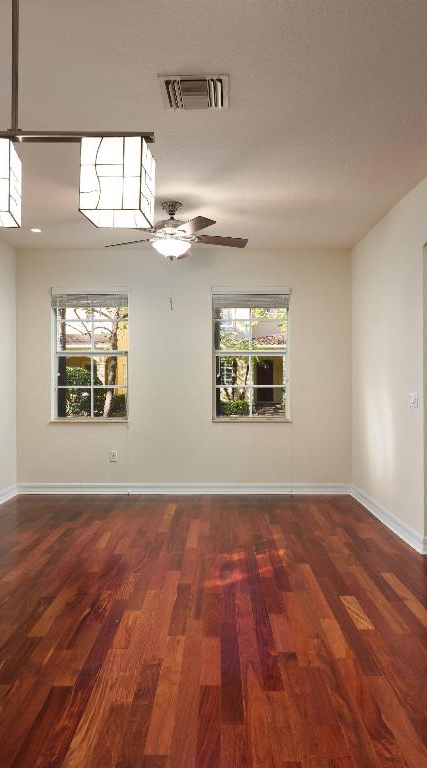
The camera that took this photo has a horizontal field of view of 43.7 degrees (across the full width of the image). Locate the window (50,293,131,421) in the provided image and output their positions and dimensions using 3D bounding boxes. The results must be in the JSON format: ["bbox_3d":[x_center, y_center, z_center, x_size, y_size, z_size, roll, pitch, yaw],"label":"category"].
[{"bbox_3d":[-1.435,-0.344,6.210,0.890,1.500,0.120,0,0,0],"label":"window"}]

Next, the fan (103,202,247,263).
[{"bbox_3d":[-0.334,-1.316,4.648,1.290,0.490,1.270,0,0,0],"label":"fan"}]

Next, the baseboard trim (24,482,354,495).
[{"bbox_3d":[-0.335,1.208,6.150,3.890,0.132,0.028,0,0,0],"label":"baseboard trim"}]

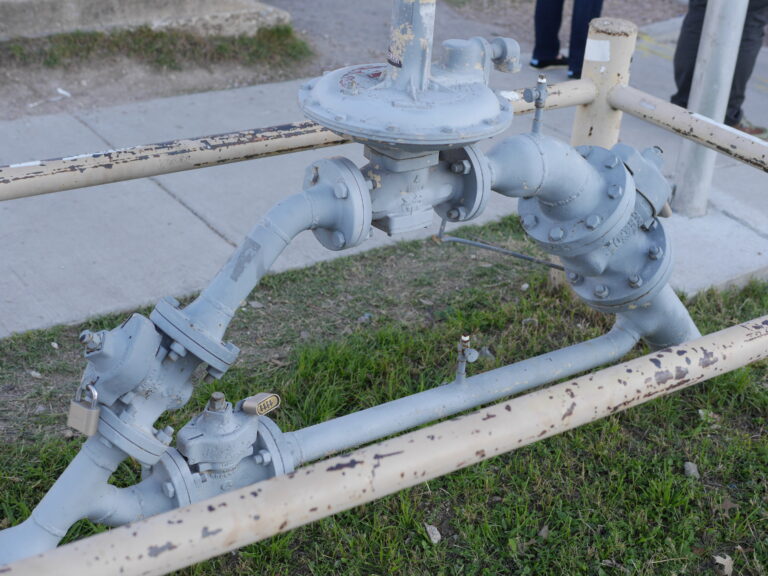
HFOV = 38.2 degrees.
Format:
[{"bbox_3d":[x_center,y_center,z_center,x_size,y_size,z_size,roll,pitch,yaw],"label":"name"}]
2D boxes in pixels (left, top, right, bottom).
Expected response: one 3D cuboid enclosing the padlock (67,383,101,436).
[{"bbox_3d":[-0.470,0.191,1.735,0.050,0.081,0.026,18,27,6],"label":"padlock"}]

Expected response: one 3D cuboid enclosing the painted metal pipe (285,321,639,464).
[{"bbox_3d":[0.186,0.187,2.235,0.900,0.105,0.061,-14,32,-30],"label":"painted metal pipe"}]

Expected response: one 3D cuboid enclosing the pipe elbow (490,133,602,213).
[{"bbox_3d":[0.294,-0.209,2.090,0.260,0.176,0.117,-14,32,-30],"label":"pipe elbow"}]

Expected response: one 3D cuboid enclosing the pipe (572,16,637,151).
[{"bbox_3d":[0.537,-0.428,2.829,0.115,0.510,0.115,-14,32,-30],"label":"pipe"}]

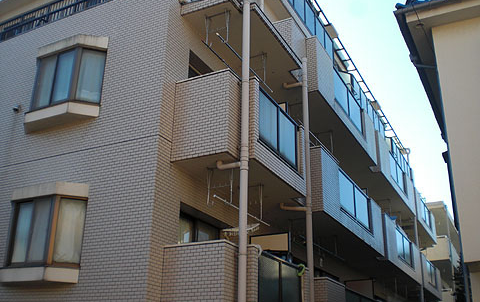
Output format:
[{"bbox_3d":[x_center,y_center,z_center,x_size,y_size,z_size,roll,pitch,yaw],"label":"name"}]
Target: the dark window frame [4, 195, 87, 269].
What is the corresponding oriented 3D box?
[{"bbox_3d":[-3.175,1.310,8.224,1.600,1.140,0.370,-10,-24,26],"label":"dark window frame"}]

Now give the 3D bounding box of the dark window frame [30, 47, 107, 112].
[{"bbox_3d":[-3.129,-1.209,9.237,1.600,1.150,0.370,-10,-24,26],"label":"dark window frame"}]

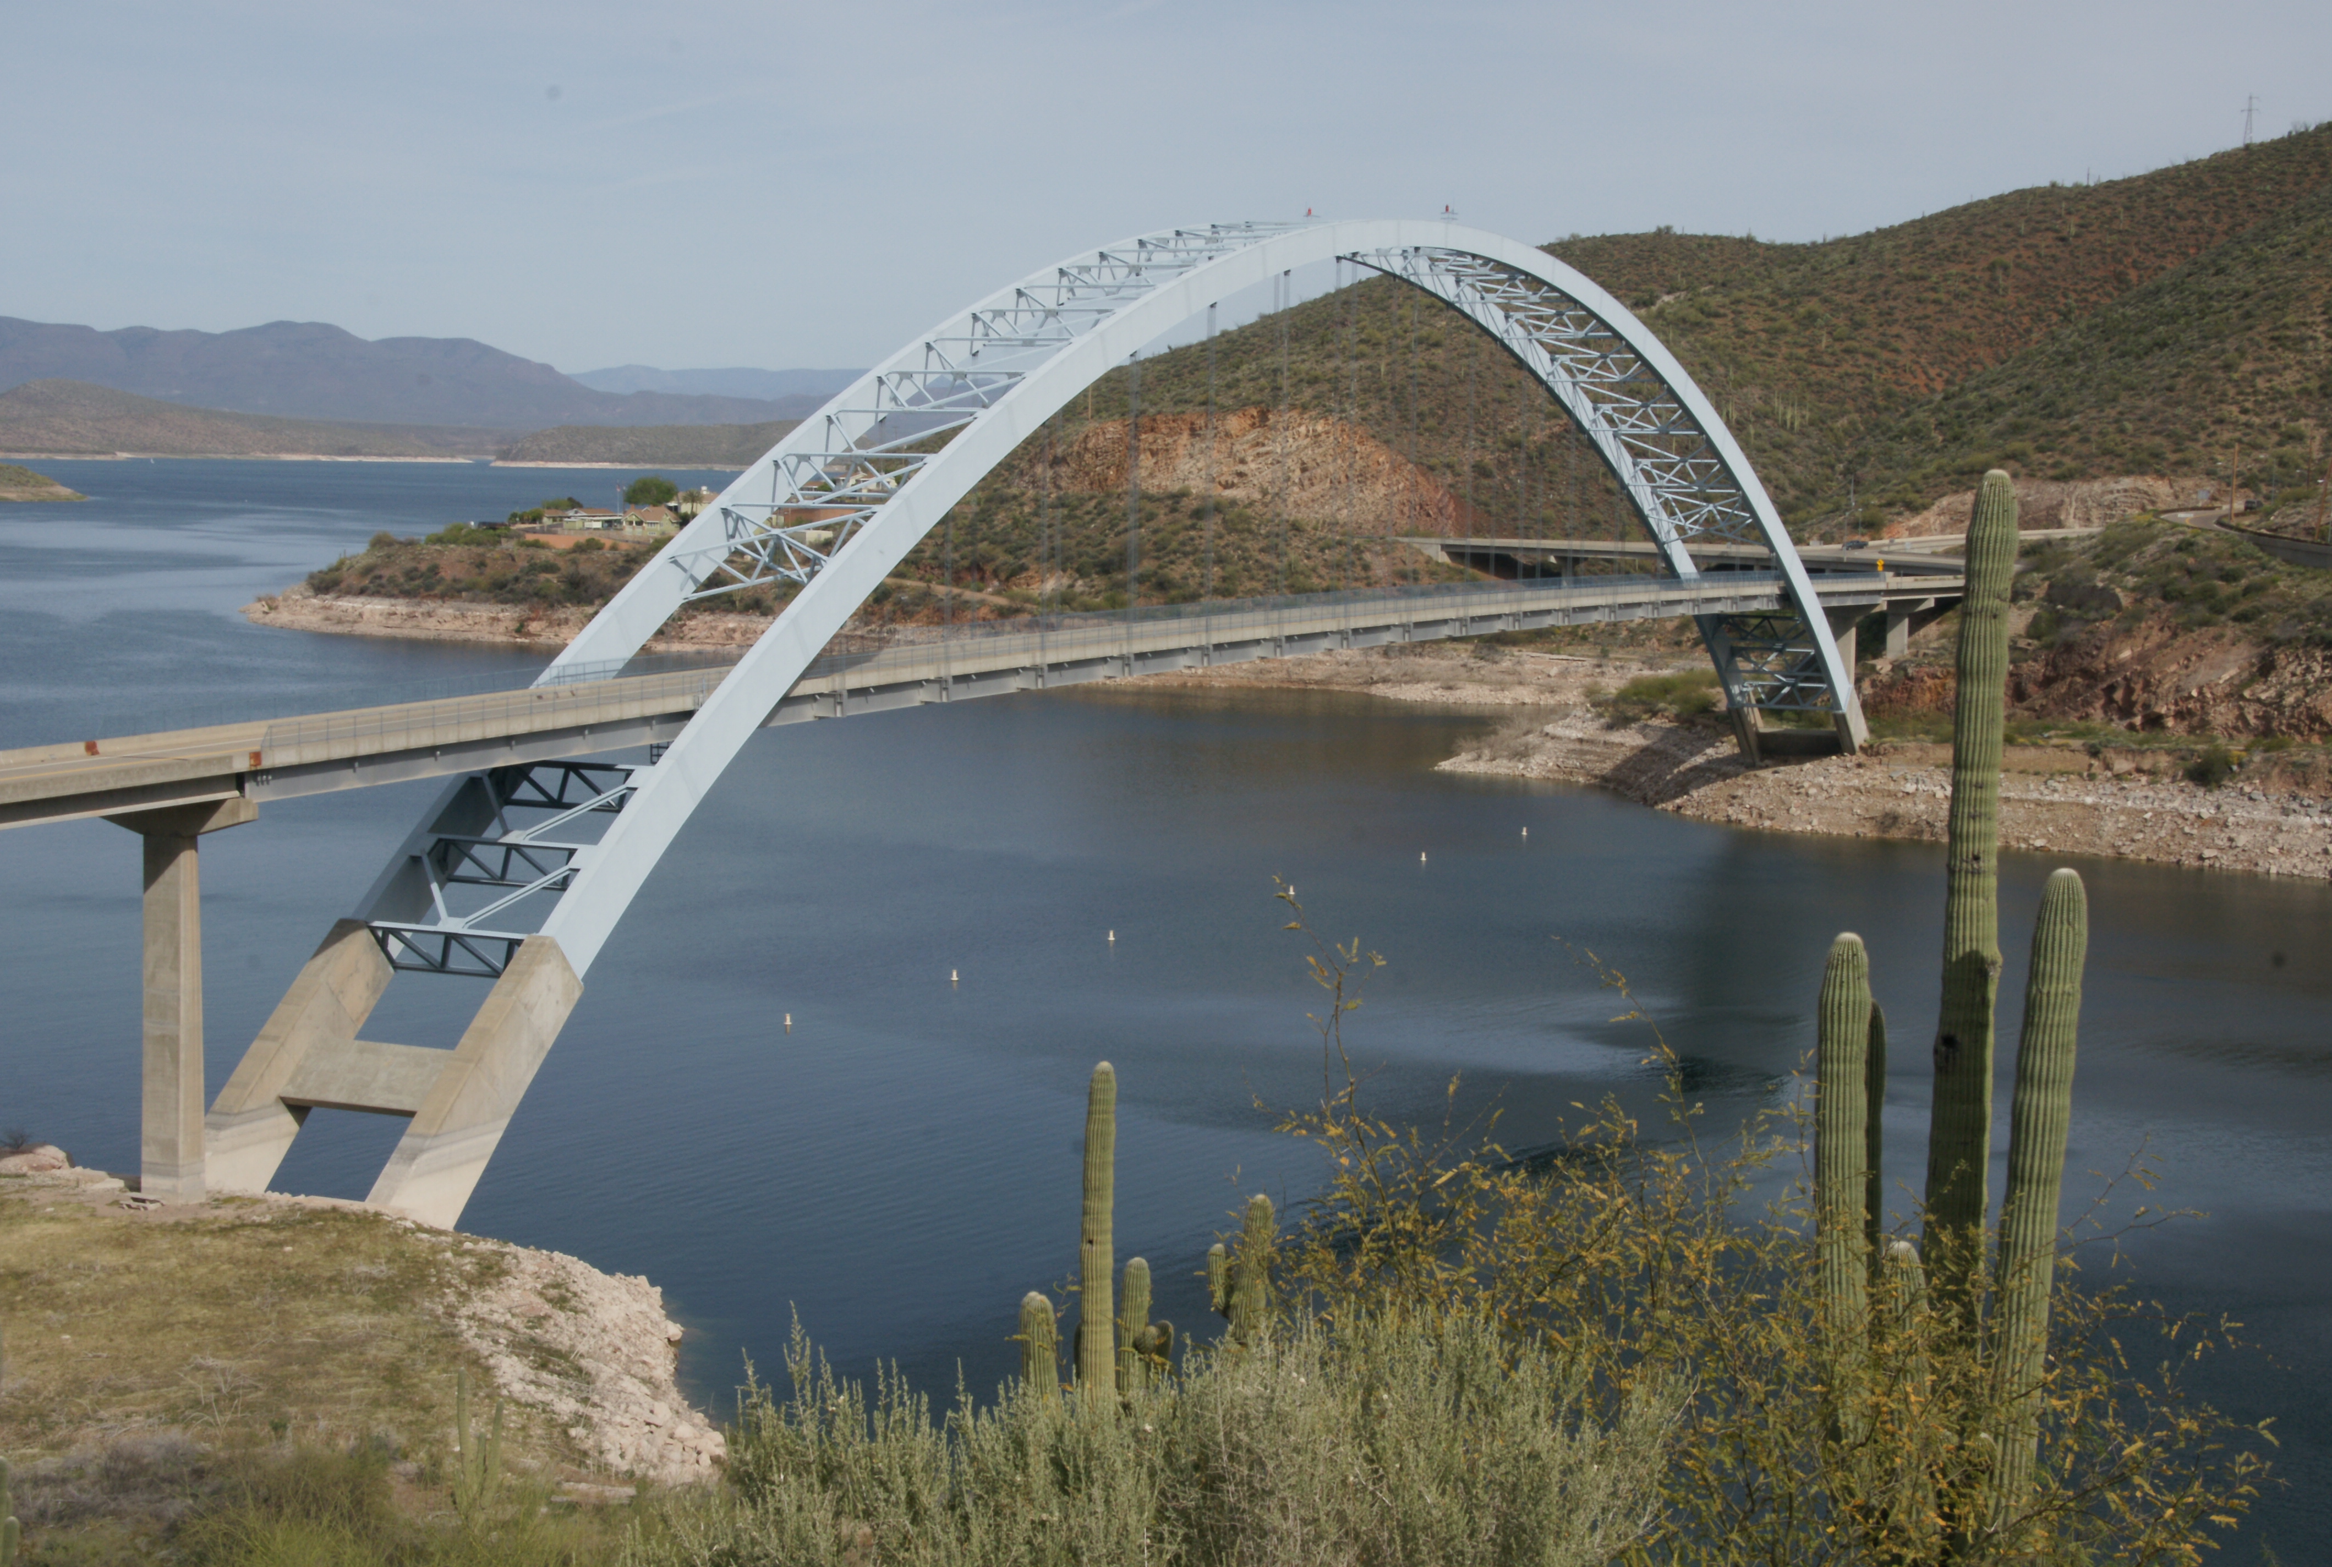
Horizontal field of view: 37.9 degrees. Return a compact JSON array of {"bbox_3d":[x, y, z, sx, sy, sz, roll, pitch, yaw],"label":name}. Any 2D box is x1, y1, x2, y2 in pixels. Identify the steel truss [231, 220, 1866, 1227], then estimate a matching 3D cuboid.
[{"bbox_3d":[20.177,-21.103,347.473,17.238,71.905,323.080,4,6,27],"label":"steel truss"}]

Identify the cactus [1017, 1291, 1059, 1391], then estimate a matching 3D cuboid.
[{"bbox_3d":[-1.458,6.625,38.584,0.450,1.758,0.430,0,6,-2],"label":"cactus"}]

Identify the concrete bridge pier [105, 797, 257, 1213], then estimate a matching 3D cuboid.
[{"bbox_3d":[-58.191,12.568,199.196,11.623,24.034,2.118,4,6,27],"label":"concrete bridge pier"}]

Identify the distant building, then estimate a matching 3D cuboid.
[{"bbox_3d":[-160.223,-72.468,930.000,21.000,6.200,11.000,-2,6,-25],"label":"distant building"}]

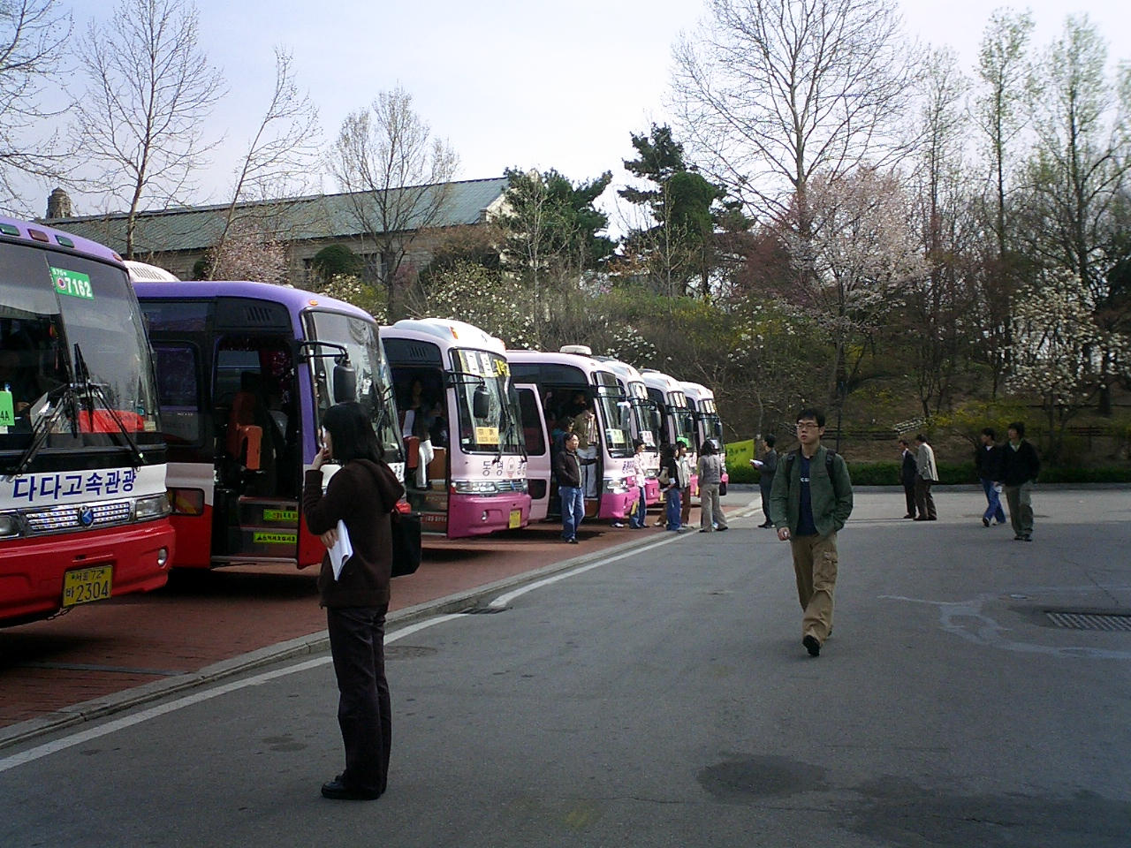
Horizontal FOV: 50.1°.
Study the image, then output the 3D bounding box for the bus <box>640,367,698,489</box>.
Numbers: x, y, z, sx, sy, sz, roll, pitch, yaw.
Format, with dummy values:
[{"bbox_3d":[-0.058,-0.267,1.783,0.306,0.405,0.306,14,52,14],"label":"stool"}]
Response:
[{"bbox_3d":[-2.629,0.323,27.671,11.400,3.150,2.500,0,-1,16],"label":"bus"}]

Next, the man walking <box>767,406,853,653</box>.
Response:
[{"bbox_3d":[1.775,0.783,8.750,0.600,1.760,0.550,0,-1,21],"label":"man walking"}]

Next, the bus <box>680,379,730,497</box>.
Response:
[{"bbox_3d":[-1.629,0.393,31.271,11.400,3.150,2.500,0,-1,16],"label":"bus"}]

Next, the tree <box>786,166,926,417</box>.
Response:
[{"bbox_3d":[11.044,-5.094,46.000,5.500,9.300,5.300,1,-1,0],"label":"tree"}]

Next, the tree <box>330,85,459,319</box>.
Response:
[{"bbox_3d":[-7.108,-9.081,50.000,5.400,9.900,5.200,1,-1,0],"label":"tree"}]

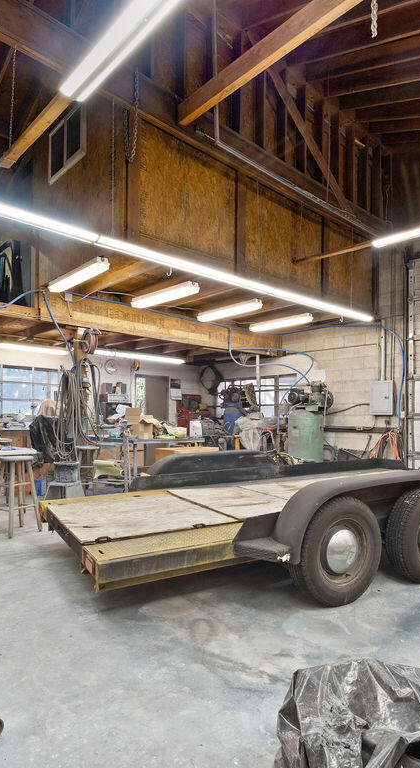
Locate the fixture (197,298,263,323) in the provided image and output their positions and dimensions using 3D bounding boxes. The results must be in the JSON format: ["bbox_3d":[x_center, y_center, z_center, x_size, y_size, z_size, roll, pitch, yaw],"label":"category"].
[{"bbox_3d":[0.292,-1.093,6.200,1.250,0.110,0.180,-2,-3,44],"label":"fixture"}]

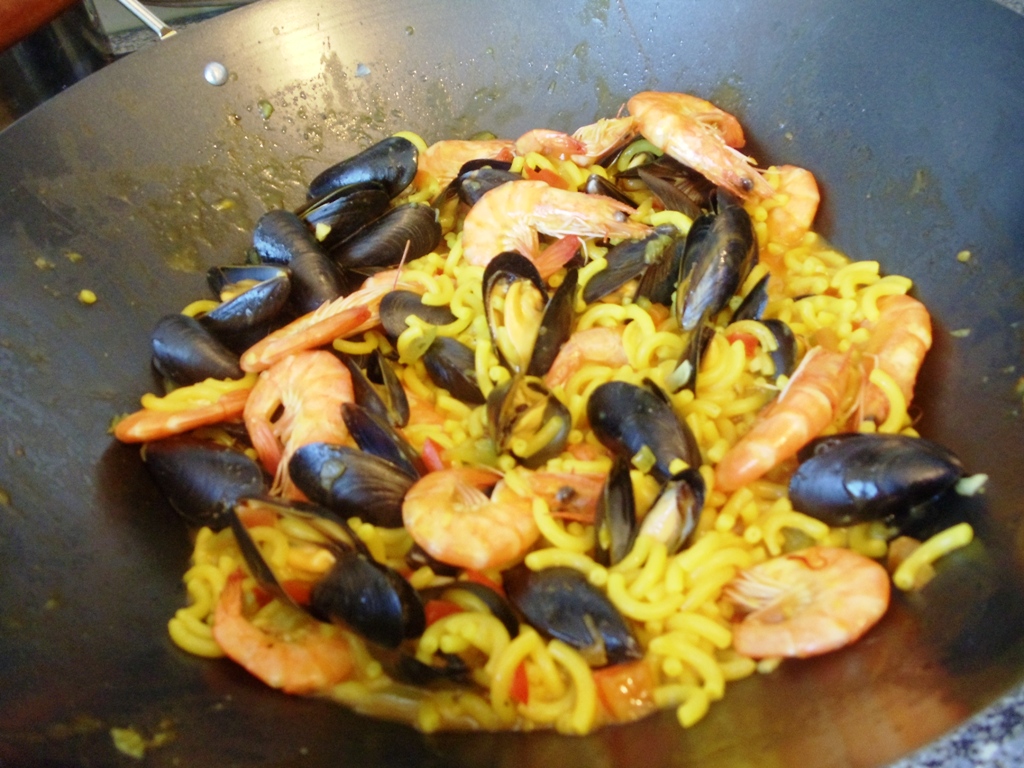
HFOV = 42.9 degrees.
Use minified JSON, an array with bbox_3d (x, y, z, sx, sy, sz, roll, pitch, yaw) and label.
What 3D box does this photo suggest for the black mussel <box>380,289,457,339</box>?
[{"bbox_3d":[-0.037,-0.028,0.530,0.038,0.017,0.024,14,55,18],"label":"black mussel"}]

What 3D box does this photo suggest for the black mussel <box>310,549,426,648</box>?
[{"bbox_3d":[-0.051,0.075,0.466,0.034,0.025,0.049,-33,69,-23],"label":"black mussel"}]

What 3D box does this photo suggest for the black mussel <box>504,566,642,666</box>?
[{"bbox_3d":[0.021,0.079,0.445,0.055,0.022,0.027,29,54,25],"label":"black mussel"}]

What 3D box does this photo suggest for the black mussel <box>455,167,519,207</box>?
[{"bbox_3d":[-0.006,-0.094,0.640,0.050,0.023,0.028,1,43,9],"label":"black mussel"}]

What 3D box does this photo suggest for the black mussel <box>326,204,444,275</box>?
[{"bbox_3d":[-0.060,-0.070,0.625,0.056,0.023,0.029,-25,43,-6],"label":"black mussel"}]

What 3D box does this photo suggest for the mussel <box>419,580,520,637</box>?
[{"bbox_3d":[-0.015,0.075,0.420,0.041,0.015,0.024,14,56,17],"label":"mussel"}]

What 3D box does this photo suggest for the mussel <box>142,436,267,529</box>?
[{"bbox_3d":[-0.115,0.036,0.485,0.054,0.022,0.028,24,53,9],"label":"mussel"}]

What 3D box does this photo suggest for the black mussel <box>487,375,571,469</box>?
[{"bbox_3d":[0.005,0.015,0.522,0.034,0.025,0.047,6,50,19],"label":"black mussel"}]

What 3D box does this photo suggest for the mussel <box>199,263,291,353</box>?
[{"bbox_3d":[-0.118,-0.037,0.590,0.048,0.028,0.036,-24,39,14],"label":"mussel"}]

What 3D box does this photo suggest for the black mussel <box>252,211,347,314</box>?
[{"bbox_3d":[-0.093,-0.053,0.565,0.028,0.022,0.061,-35,79,-14],"label":"black mussel"}]

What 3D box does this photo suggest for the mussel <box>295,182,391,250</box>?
[{"bbox_3d":[-0.076,-0.075,0.585,0.046,0.020,0.025,-28,72,-13],"label":"mussel"}]

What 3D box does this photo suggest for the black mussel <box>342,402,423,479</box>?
[{"bbox_3d":[-0.053,0.024,0.520,0.022,0.026,0.052,-36,58,-26],"label":"black mussel"}]

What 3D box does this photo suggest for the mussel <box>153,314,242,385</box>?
[{"bbox_3d":[-0.129,-0.014,0.535,0.045,0.022,0.027,25,59,5],"label":"mussel"}]

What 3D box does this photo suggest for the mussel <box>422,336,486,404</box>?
[{"bbox_3d":[-0.021,-0.004,0.510,0.023,0.017,0.046,-34,54,-18],"label":"mussel"}]

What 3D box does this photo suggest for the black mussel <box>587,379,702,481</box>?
[{"bbox_3d":[0.049,0.019,0.498,0.030,0.024,0.057,-34,58,-24],"label":"black mussel"}]

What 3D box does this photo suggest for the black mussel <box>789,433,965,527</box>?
[{"bbox_3d":[0.121,0.032,0.435,0.057,0.024,0.030,-1,56,20],"label":"black mussel"}]

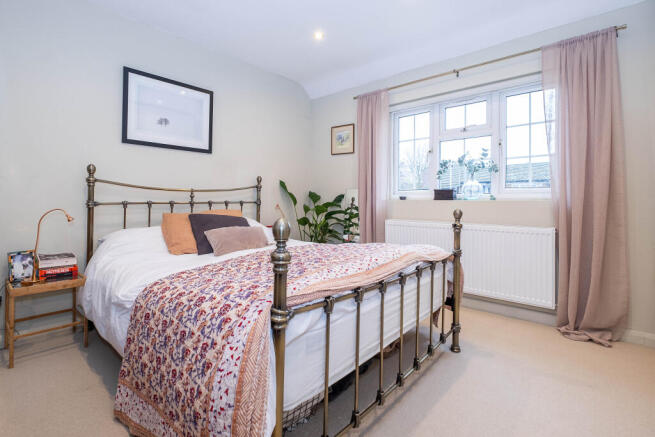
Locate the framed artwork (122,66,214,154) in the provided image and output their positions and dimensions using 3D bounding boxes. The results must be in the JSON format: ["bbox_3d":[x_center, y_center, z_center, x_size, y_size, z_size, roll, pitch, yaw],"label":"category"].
[{"bbox_3d":[-1.340,-0.904,2.375,0.030,0.586,0.713,4,4,40],"label":"framed artwork"}]

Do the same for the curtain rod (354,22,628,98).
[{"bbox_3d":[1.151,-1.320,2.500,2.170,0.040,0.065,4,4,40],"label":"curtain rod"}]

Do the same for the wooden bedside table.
[{"bbox_3d":[-1.784,0.605,1.733,0.320,0.435,0.335,4,4,40],"label":"wooden bedside table"}]

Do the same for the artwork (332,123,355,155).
[{"bbox_3d":[0.180,-0.983,3.408,0.347,0.342,0.020,4,4,40],"label":"artwork"}]

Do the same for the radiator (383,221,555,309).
[{"bbox_3d":[1.208,0.351,2.564,1.415,0.610,0.090,4,4,40],"label":"radiator"}]

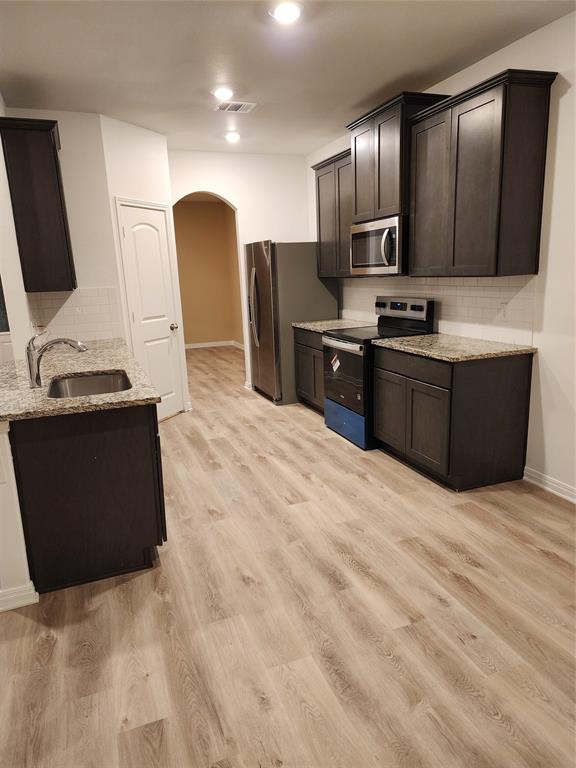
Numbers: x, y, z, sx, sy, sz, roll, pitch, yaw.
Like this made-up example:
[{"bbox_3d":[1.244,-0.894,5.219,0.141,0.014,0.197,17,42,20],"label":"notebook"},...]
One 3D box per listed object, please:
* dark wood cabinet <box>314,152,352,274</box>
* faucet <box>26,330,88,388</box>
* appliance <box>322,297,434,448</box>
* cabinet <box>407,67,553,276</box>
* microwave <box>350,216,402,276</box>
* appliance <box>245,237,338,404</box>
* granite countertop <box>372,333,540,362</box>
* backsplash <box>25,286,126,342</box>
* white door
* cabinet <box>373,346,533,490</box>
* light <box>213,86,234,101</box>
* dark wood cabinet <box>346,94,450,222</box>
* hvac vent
[{"bbox_3d":[0.593,-1.585,4.918,0.375,1.084,0.842,-7,13,-21],"label":"dark wood cabinet"},{"bbox_3d":[-1.214,-0.139,2.692,0.302,0.293,0.062,-7,13,-21],"label":"faucet"},{"bbox_3d":[0.754,-0.132,4.453,0.677,1.176,0.760,-7,13,-21],"label":"appliance"},{"bbox_3d":[1.215,-1.288,3.405,0.377,1.109,0.951,-7,13,-21],"label":"cabinet"},{"bbox_3d":[0.881,-1.138,4.289,0.420,0.427,0.755,-7,13,-21],"label":"microwave"},{"bbox_3d":[0.039,-0.746,5.946,0.812,1.757,0.831,-7,13,-21],"label":"appliance"},{"bbox_3d":[1.120,-0.272,3.628,0.646,0.034,0.975,-7,13,-21],"label":"granite countertop"},{"bbox_3d":[-1.861,-0.605,4.499,0.723,0.463,0.020,-7,13,-21],"label":"backsplash"},{"bbox_3d":[-1.304,-0.629,4.945,0.045,2.030,0.653,4,14,24],"label":"white door"},{"bbox_3d":[1.138,0.166,3.696,0.635,0.863,0.913,-7,13,-21],"label":"cabinet"},{"bbox_3d":[-0.487,-2.199,3.878,0.165,0.030,0.165,-7,13,-21],"label":"light"},{"bbox_3d":[0.855,-1.731,4.095,0.449,0.791,0.837,-7,13,-21],"label":"dark wood cabinet"},{"bbox_3d":[-0.431,-2.263,4.200,0.282,0.020,0.250,-7,13,-21],"label":"hvac vent"}]

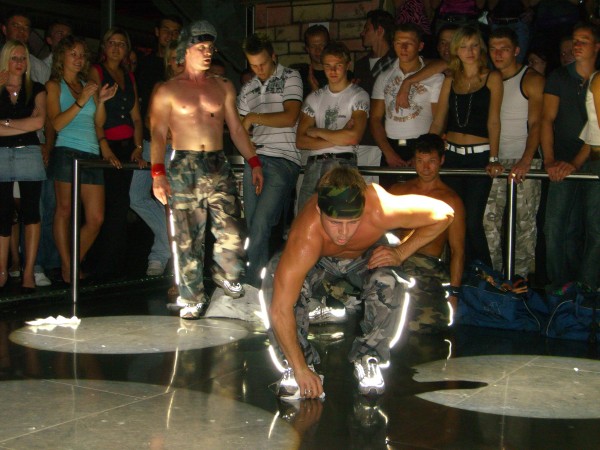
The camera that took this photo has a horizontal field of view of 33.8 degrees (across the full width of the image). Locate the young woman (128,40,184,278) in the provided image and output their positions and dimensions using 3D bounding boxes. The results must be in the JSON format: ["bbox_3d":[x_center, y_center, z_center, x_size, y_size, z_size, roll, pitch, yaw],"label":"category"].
[{"bbox_3d":[-1.002,-0.528,7.100,0.500,1.830,0.360,1,3,-11],"label":"young woman"}]

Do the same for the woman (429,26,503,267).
[{"bbox_3d":[1.072,-0.375,6.400,0.460,1.720,0.340,2,3,7],"label":"woman"}]

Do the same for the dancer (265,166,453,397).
[{"bbox_3d":[0.241,0.208,4.150,0.750,0.890,0.820,1,3,5],"label":"dancer"}]

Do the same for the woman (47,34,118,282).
[{"bbox_3d":[-1.482,-0.425,6.700,0.440,1.660,0.400,0,3,-24],"label":"woman"}]

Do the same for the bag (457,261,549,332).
[{"bbox_3d":[1.199,0.409,5.880,0.580,0.370,0.360,2,3,16],"label":"bag"}]

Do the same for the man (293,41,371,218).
[{"bbox_3d":[0.199,-0.292,6.250,0.500,1.690,0.440,1,3,2],"label":"man"}]

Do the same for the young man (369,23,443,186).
[{"bbox_3d":[0.701,-0.423,6.500,0.500,1.790,0.360,2,3,9],"label":"young man"}]

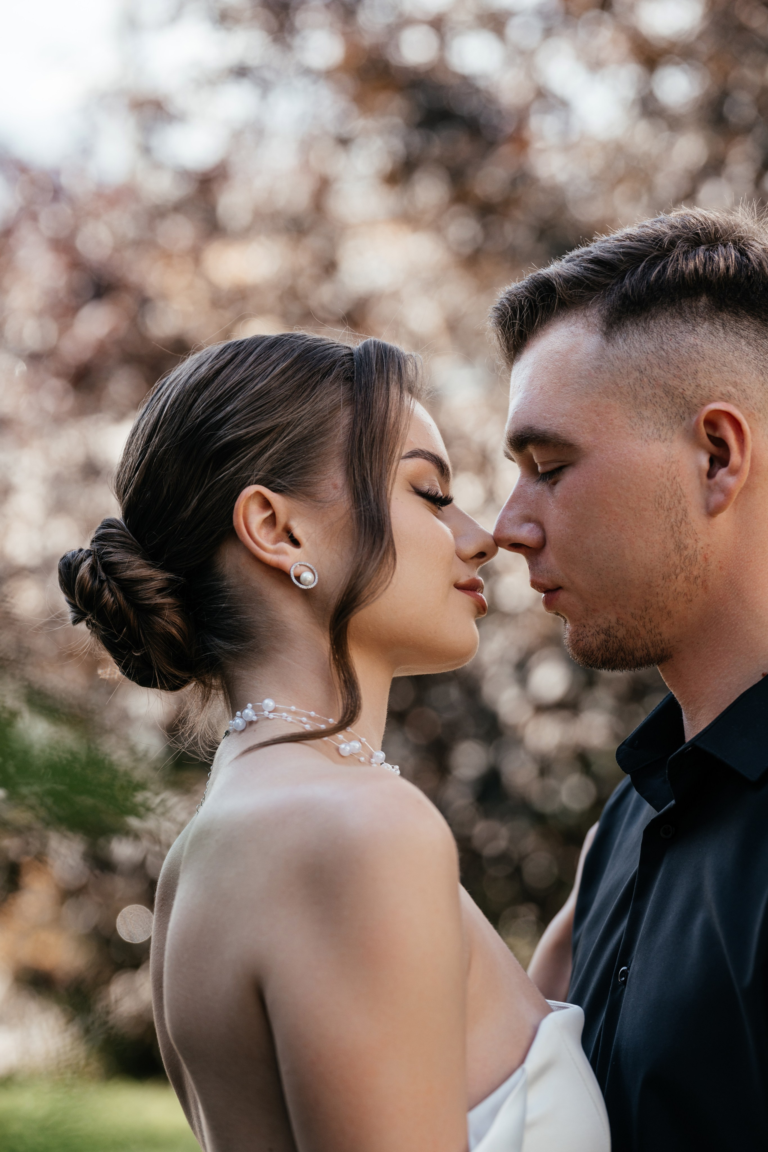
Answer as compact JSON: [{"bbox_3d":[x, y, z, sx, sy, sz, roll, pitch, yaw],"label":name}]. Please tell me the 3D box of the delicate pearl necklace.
[{"bbox_3d":[-0.051,0.108,1.970,0.137,0.070,0.122,0,0,-25],"label":"delicate pearl necklace"}]

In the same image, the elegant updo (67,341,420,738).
[{"bbox_3d":[-0.084,-0.024,1.970,0.230,0.240,0.168,-6,1,-13],"label":"elegant updo"}]

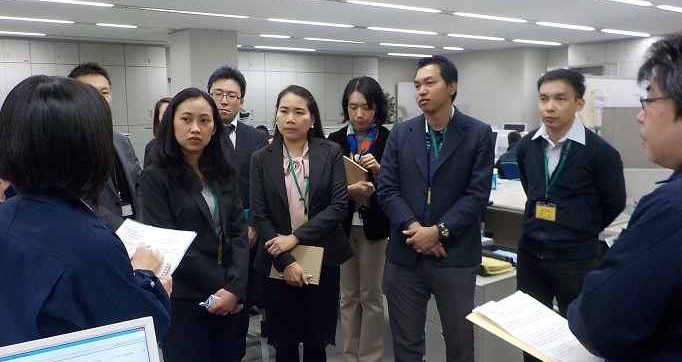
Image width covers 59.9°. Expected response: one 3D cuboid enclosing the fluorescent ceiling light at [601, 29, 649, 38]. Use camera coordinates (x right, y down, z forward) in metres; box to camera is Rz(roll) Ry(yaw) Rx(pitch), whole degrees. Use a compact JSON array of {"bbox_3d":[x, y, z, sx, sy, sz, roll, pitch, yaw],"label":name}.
[{"bbox_3d":[4.076,-2.125,8.450,1.230,0.060,0.150,-6,9,-36],"label":"fluorescent ceiling light"}]

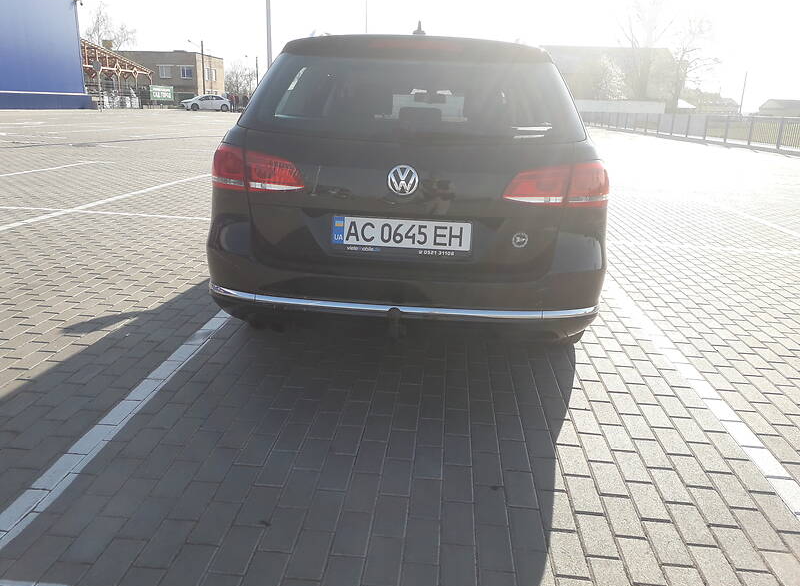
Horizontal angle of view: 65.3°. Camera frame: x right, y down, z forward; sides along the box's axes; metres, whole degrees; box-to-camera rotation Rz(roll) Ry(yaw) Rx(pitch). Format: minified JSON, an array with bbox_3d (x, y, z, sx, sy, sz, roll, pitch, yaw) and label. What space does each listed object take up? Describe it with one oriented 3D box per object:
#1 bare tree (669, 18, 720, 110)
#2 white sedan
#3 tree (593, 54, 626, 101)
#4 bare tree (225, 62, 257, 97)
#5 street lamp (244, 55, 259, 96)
[{"bbox_3d":[32.030,-24.276,67.867,5.660,10.480,5.370,1,17,0],"label":"bare tree"},{"bbox_3d":[-17.220,-16.911,55.590,4.630,1.440,1.780,-12,21,-36],"label":"white sedan"},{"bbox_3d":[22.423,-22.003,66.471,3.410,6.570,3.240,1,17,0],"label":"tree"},{"bbox_3d":[-21.347,-27.816,83.516,4.280,5.950,4.070,1,17,0],"label":"bare tree"},{"bbox_3d":[-21.651,-30.772,90.977,2.040,7.220,0.300,1,17,0],"label":"street lamp"}]

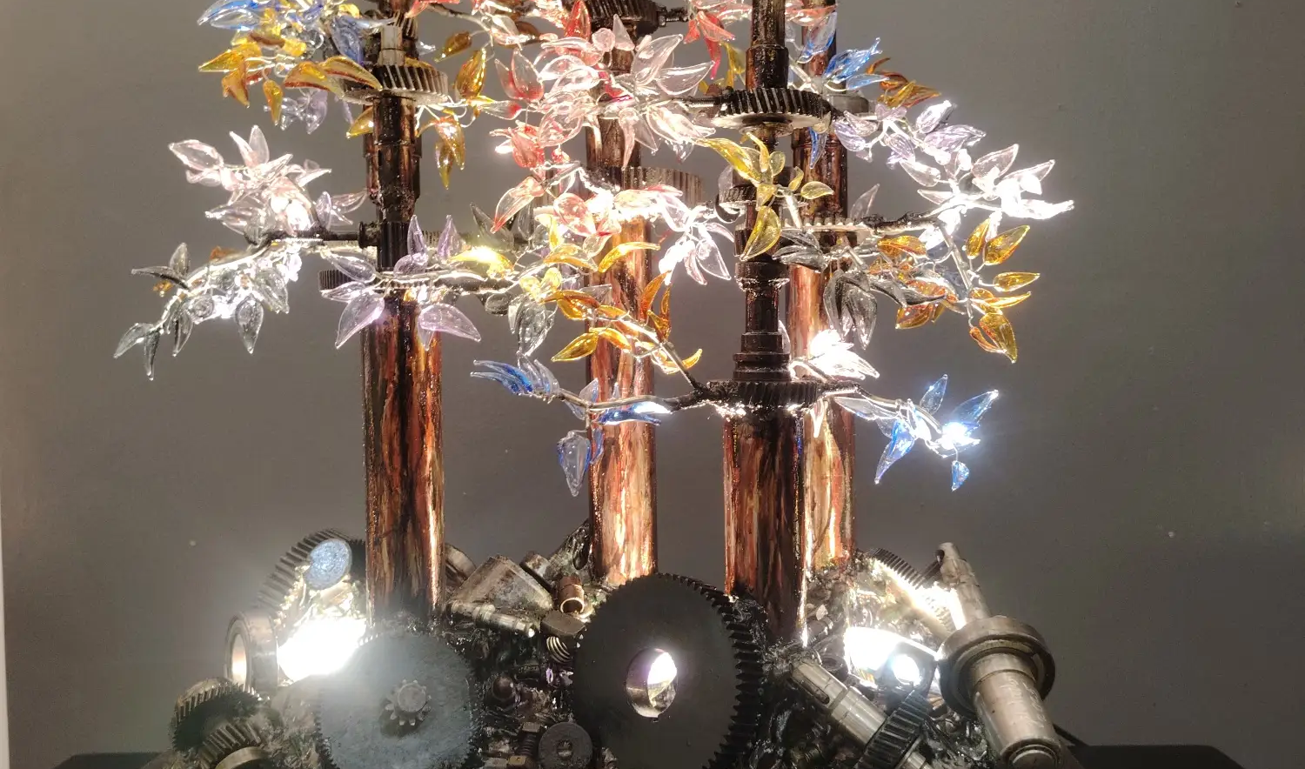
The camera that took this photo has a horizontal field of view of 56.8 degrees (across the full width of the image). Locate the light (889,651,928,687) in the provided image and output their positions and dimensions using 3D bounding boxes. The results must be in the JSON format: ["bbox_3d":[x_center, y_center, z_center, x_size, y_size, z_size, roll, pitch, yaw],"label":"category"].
[{"bbox_3d":[0.184,0.204,0.867,0.027,0.026,0.016,0,2,6],"label":"light"}]

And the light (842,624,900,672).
[{"bbox_3d":[0.160,0.193,0.880,0.042,0.035,0.030,0,2,3],"label":"light"}]

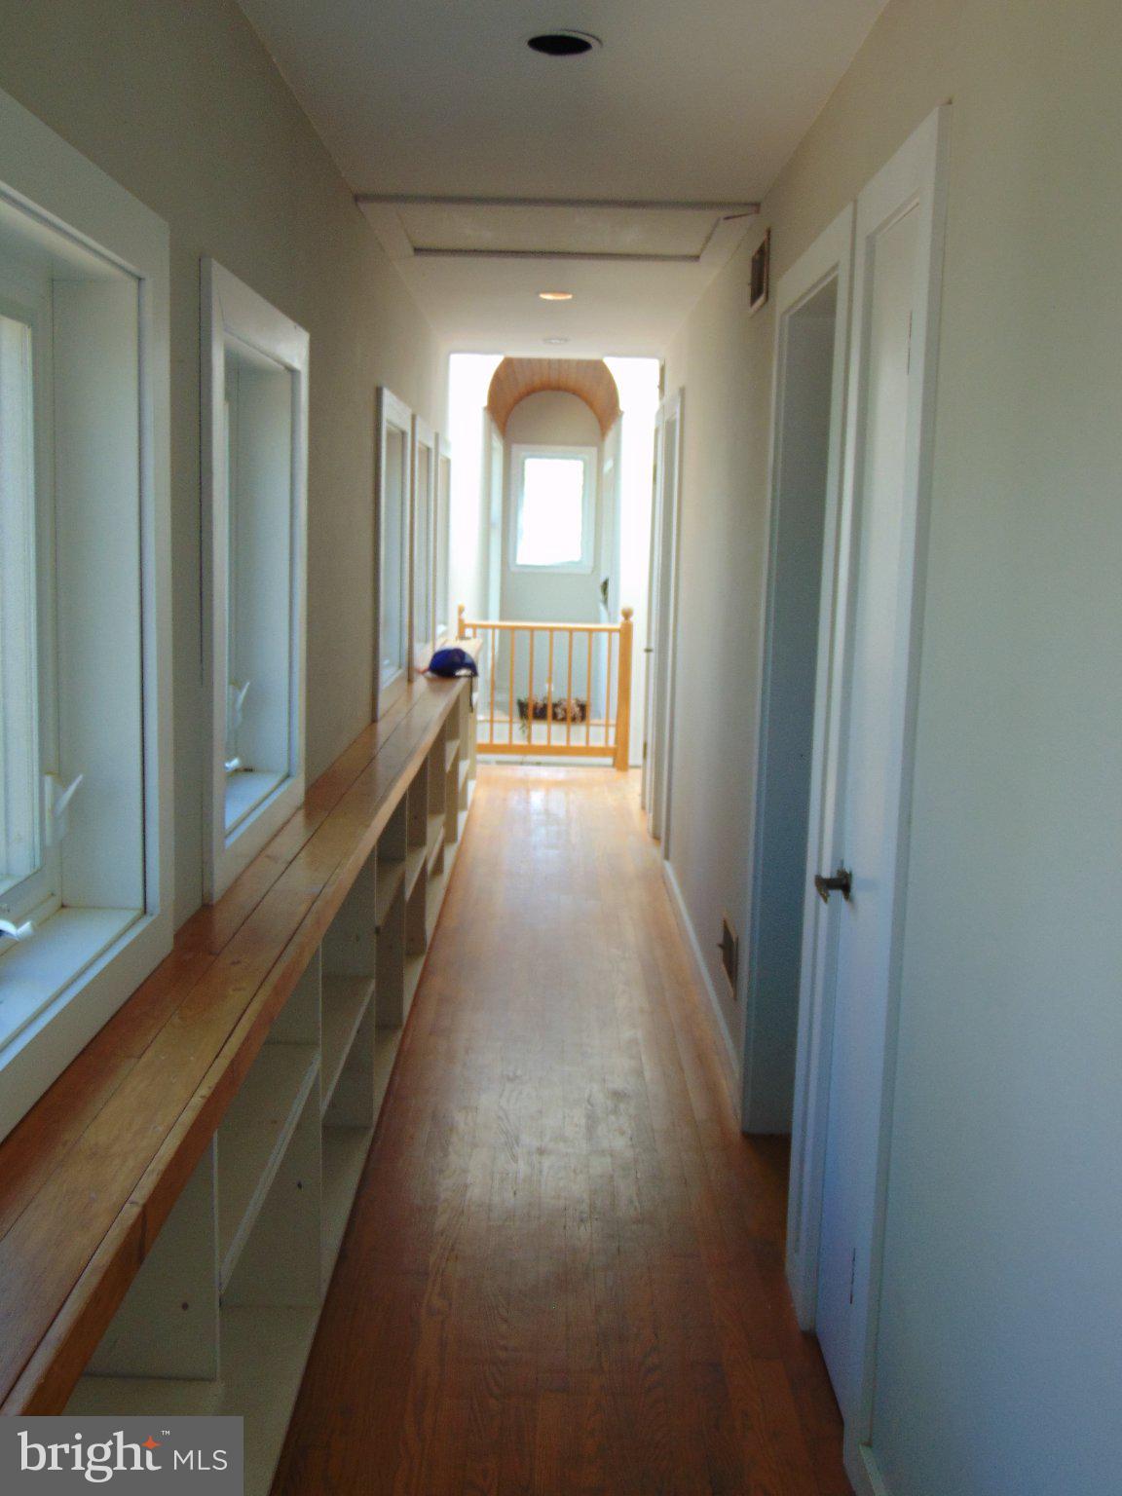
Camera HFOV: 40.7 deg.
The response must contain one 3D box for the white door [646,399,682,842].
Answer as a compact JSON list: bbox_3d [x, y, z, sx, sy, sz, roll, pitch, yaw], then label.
[{"bbox_3d":[0.550,-0.564,7.177,0.140,2.153,0.978,1,8,-1],"label":"white door"}]

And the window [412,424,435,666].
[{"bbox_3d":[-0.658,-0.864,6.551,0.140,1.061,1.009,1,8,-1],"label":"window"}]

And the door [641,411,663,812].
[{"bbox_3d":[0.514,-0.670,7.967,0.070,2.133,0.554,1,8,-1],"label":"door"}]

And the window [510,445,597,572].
[{"bbox_3d":[-0.065,-2.058,13.052,0.730,1.075,0.130,1,8,-1],"label":"window"}]

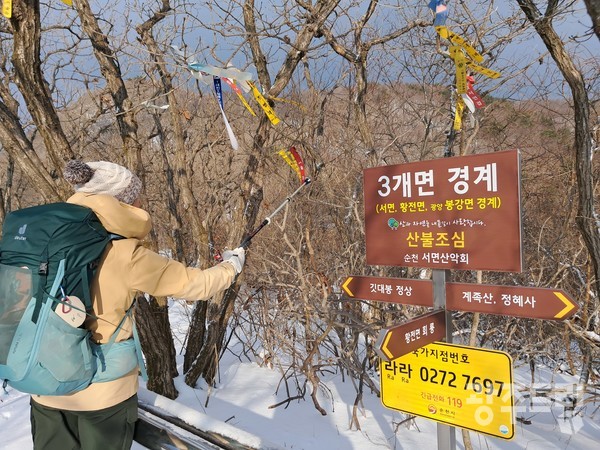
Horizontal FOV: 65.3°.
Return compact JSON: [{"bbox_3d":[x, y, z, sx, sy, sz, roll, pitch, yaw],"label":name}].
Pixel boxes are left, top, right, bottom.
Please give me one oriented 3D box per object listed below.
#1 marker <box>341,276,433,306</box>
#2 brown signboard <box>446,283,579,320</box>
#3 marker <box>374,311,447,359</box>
[{"bbox_3d":[0.421,0.320,2.317,0.531,0.120,0.030,-2,0,43],"label":"marker"},{"bbox_3d":[0.857,0.312,1.922,0.522,0.120,0.030,-2,0,43],"label":"brown signboard"},{"bbox_3d":[0.462,0.446,1.901,0.030,0.120,0.523,-2,0,43],"label":"marker"}]

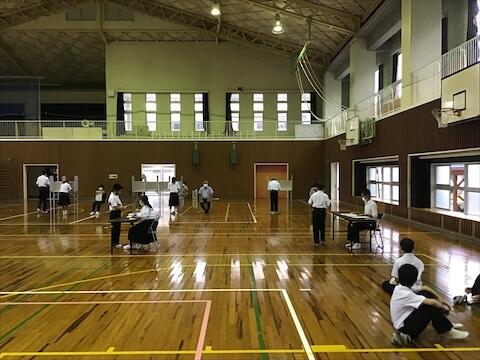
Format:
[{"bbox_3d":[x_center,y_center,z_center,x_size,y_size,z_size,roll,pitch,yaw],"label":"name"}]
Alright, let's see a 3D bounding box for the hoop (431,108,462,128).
[{"bbox_3d":[4.767,-1.416,9.900,0.640,0.460,0.470,0,1,-1],"label":"hoop"}]

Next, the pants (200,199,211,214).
[{"bbox_3d":[-1.381,1.083,17.365,0.450,0.560,0.550,0,1,0],"label":"pants"}]

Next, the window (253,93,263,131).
[{"bbox_3d":[1.205,-4.396,28.000,0.650,2.480,0.120,0,1,-1],"label":"window"}]

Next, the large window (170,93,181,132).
[{"bbox_3d":[-4.168,-4.396,28.000,0.650,2.480,0.120,0,1,-1],"label":"large window"}]

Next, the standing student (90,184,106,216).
[{"bbox_3d":[-5.581,0.755,16.945,0.470,1.180,0.550,0,1,23],"label":"standing student"}]

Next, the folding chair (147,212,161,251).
[{"bbox_3d":[-1.982,1.129,9.500,0.500,0.790,0.460,0,1,13],"label":"folding chair"}]

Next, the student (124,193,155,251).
[{"bbox_3d":[-2.163,0.916,9.334,0.720,1.160,0.500,0,1,7],"label":"student"}]

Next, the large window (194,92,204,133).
[{"bbox_3d":[-2.553,-4.286,27.300,0.640,2.500,0.150,0,1,-1],"label":"large window"}]

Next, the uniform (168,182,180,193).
[{"bbox_3d":[-2.572,0.294,16.878,0.460,0.420,0.270,0,1,3],"label":"uniform"}]

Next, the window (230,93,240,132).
[{"bbox_3d":[-0.313,-4.396,28.000,0.650,2.480,0.120,0,1,-1],"label":"window"}]

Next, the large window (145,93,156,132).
[{"bbox_3d":[-5.645,-4.286,27.300,0.720,2.500,0.150,0,1,-1],"label":"large window"}]

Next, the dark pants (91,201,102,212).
[{"bbox_3d":[-5.648,1.057,16.957,0.380,0.480,0.480,0,1,23],"label":"dark pants"}]

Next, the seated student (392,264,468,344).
[{"bbox_3d":[1.960,1.217,4.463,0.800,0.740,0.480,0,1,-15],"label":"seated student"}]

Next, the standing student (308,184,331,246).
[{"bbox_3d":[1.849,0.803,10.000,0.510,1.420,0.360,0,1,7],"label":"standing student"}]

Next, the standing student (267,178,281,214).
[{"bbox_3d":[1.431,0.636,18.100,0.520,1.460,0.420,0,1,3],"label":"standing student"}]

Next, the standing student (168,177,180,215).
[{"bbox_3d":[-2.697,0.630,17.700,0.480,1.530,0.360,0,1,3],"label":"standing student"}]

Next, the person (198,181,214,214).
[{"bbox_3d":[-1.403,0.733,18.000,0.600,1.320,0.700,0,1,0],"label":"person"}]

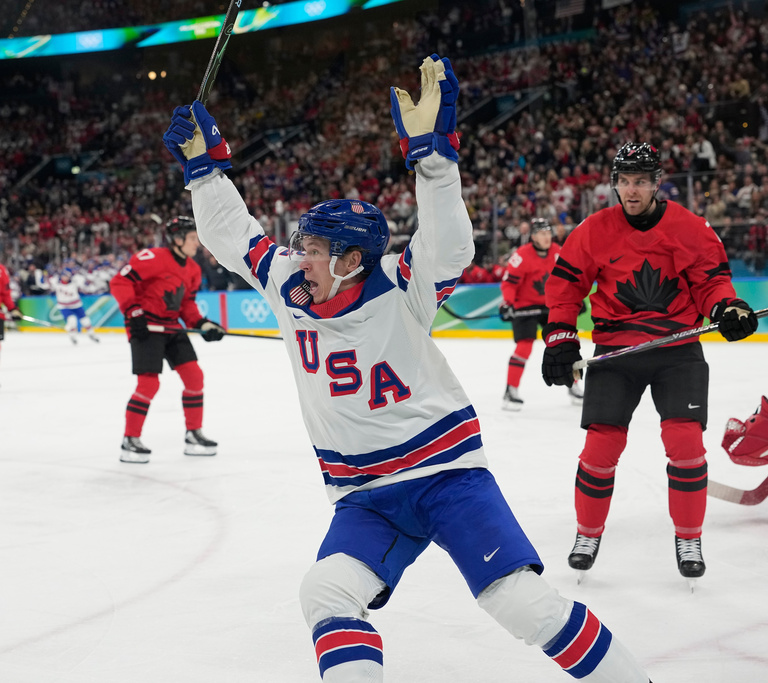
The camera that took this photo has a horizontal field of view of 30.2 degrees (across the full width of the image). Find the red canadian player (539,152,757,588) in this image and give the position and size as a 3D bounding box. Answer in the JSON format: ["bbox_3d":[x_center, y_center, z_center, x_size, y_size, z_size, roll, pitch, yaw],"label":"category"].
[{"bbox_3d":[1.133,0.098,6.070,0.900,1.900,0.580,-2,3,10],"label":"red canadian player"}]

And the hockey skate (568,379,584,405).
[{"bbox_3d":[1.931,0.494,14.050,0.110,0.260,0.300,-4,3,-25],"label":"hockey skate"}]

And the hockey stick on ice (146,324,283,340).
[{"bbox_3d":[-1.090,-0.042,10.800,1.550,0.200,0.070,5,2,-3],"label":"hockey stick on ice"}]

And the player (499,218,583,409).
[{"bbox_3d":[1.549,-0.264,13.900,0.800,1.850,0.650,-4,3,-27],"label":"player"}]

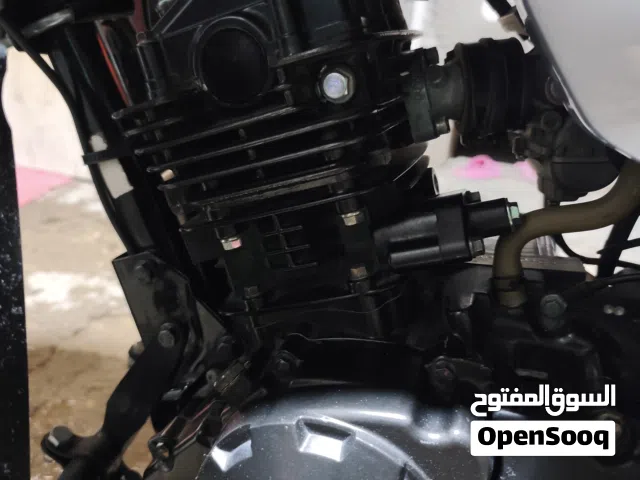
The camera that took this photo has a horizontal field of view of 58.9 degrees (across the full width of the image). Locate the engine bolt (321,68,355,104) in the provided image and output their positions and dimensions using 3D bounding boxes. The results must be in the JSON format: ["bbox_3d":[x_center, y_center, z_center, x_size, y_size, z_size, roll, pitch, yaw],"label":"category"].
[{"bbox_3d":[0.010,-0.093,0.342,0.021,0.021,0.012,-9,17,16],"label":"engine bolt"}]

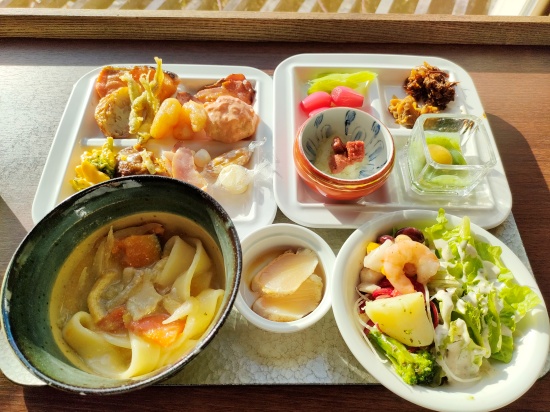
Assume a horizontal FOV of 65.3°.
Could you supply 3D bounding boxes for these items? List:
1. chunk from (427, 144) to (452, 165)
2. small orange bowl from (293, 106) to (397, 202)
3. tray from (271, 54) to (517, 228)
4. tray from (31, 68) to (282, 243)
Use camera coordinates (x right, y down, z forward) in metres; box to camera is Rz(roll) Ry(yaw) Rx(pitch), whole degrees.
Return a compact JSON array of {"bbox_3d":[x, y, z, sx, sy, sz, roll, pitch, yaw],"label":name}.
[{"bbox_3d":[0.161,-0.049,0.422,0.029,0.021,0.025,1,60,0],"label":"chunk"},{"bbox_3d":[0.066,-0.046,0.417,0.092,0.051,0.092,0,60,-1],"label":"small orange bowl"},{"bbox_3d":[0.113,-0.073,0.461,0.228,0.022,0.228,1,60,0],"label":"tray"},{"bbox_3d":[-0.113,-0.059,0.450,0.228,0.022,0.228,0,60,-1],"label":"tray"}]

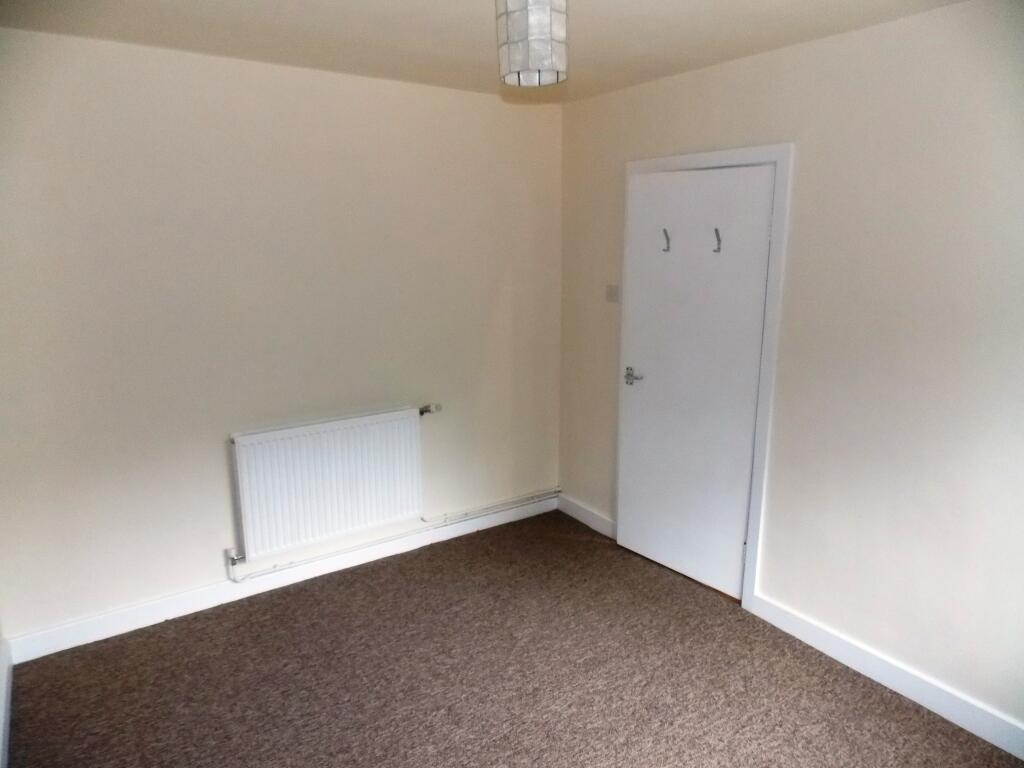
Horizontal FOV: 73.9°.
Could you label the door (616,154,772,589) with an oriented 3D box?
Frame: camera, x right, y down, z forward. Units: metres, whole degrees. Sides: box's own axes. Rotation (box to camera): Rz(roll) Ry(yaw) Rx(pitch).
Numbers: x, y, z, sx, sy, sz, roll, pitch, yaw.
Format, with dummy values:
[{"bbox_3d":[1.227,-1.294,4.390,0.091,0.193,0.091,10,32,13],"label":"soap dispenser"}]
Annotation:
[{"bbox_3d":[0.858,-0.004,3.324,0.045,1.981,0.768,-10,16,-39],"label":"door"}]

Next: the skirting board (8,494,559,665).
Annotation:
[{"bbox_3d":[-0.892,0.931,3.607,2.860,0.100,0.025,-8,15,-33],"label":"skirting board"}]

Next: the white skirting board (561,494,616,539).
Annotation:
[{"bbox_3d":[0.453,0.806,4.173,0.025,0.102,0.540,-8,15,-33],"label":"white skirting board"}]

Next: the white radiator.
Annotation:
[{"bbox_3d":[-0.889,0.477,3.429,0.920,0.600,0.080,-8,15,-33],"label":"white radiator"}]

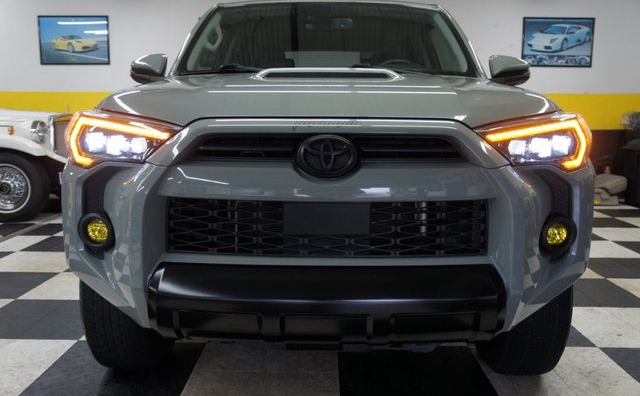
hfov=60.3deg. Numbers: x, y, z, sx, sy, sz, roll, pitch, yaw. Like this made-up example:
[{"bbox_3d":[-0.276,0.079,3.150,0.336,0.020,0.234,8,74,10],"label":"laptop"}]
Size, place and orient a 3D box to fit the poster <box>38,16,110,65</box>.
[{"bbox_3d":[-3.267,-2.094,7.320,0.930,0.630,0.025,1,8,0],"label":"poster"}]

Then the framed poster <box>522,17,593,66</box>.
[{"bbox_3d":[3.143,-2.055,7.273,0.930,0.630,0.025,1,8,0],"label":"framed poster"}]

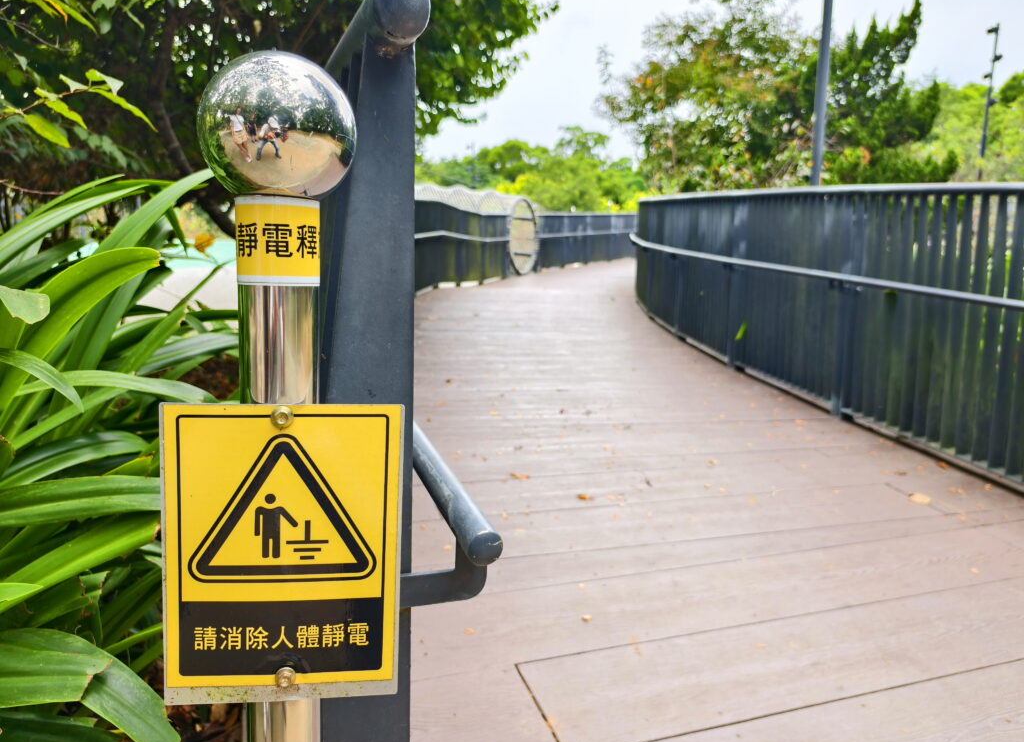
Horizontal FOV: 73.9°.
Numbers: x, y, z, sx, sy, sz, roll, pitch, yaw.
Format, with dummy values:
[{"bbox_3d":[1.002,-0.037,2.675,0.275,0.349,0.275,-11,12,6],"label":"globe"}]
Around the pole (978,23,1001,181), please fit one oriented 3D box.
[{"bbox_3d":[18.133,-10.070,25.953,0.300,6.000,0.750,-2,7,-26],"label":"pole"}]

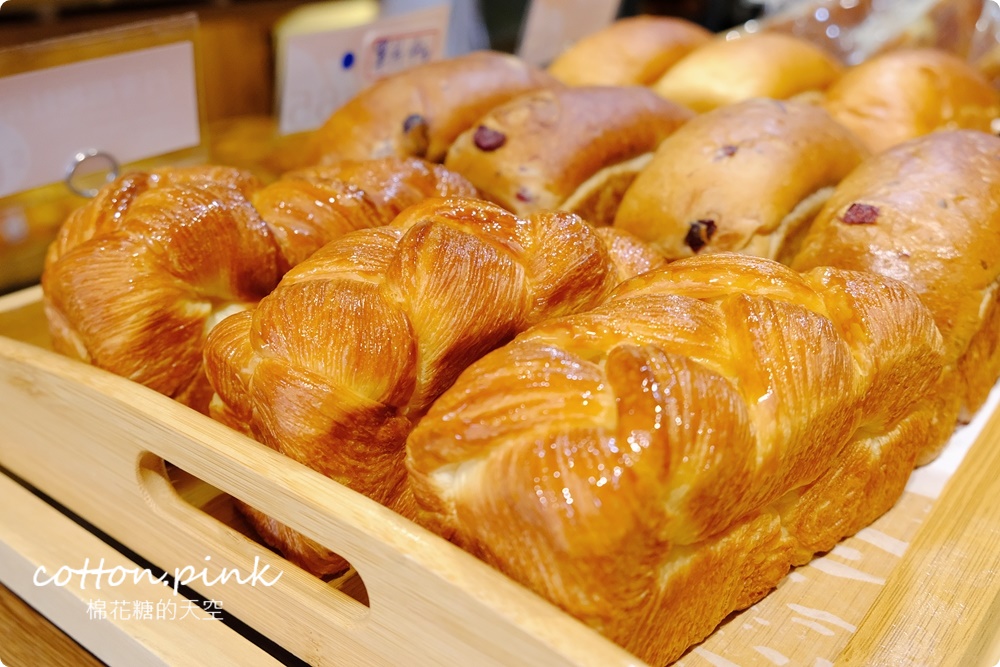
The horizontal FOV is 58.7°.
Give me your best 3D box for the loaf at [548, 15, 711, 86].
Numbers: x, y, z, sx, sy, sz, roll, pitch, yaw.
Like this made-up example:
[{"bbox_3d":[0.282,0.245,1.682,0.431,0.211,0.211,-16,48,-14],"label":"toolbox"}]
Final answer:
[{"bbox_3d":[0.124,-0.227,0.797,0.098,0.100,0.197,21,33,35],"label":"loaf"}]

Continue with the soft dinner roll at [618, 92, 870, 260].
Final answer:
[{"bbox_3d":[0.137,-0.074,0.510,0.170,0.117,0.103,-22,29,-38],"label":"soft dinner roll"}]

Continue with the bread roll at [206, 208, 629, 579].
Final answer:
[{"bbox_3d":[-0.018,0.004,0.339,0.101,0.095,0.186,19,32,33],"label":"bread roll"}]

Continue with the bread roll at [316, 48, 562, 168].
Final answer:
[{"bbox_3d":[-0.037,-0.126,0.619,0.174,0.129,0.103,-21,28,-37],"label":"bread roll"}]

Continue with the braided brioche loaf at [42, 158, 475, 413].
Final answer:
[{"bbox_3d":[-0.099,-0.031,0.407,0.103,0.098,0.201,23,34,38],"label":"braided brioche loaf"}]

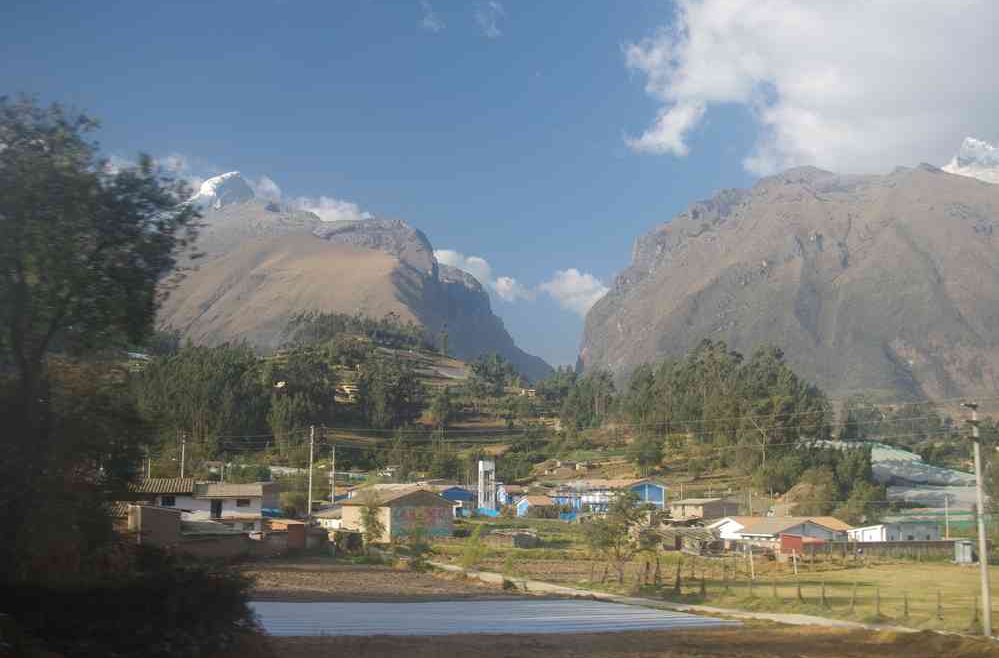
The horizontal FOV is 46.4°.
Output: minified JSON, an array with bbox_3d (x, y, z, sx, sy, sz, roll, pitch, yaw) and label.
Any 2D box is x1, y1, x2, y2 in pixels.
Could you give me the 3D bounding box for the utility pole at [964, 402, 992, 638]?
[{"bbox_3d":[22.171,8.781,53.899,0.900,10.600,0.400,7,-11,-37],"label":"utility pole"}]

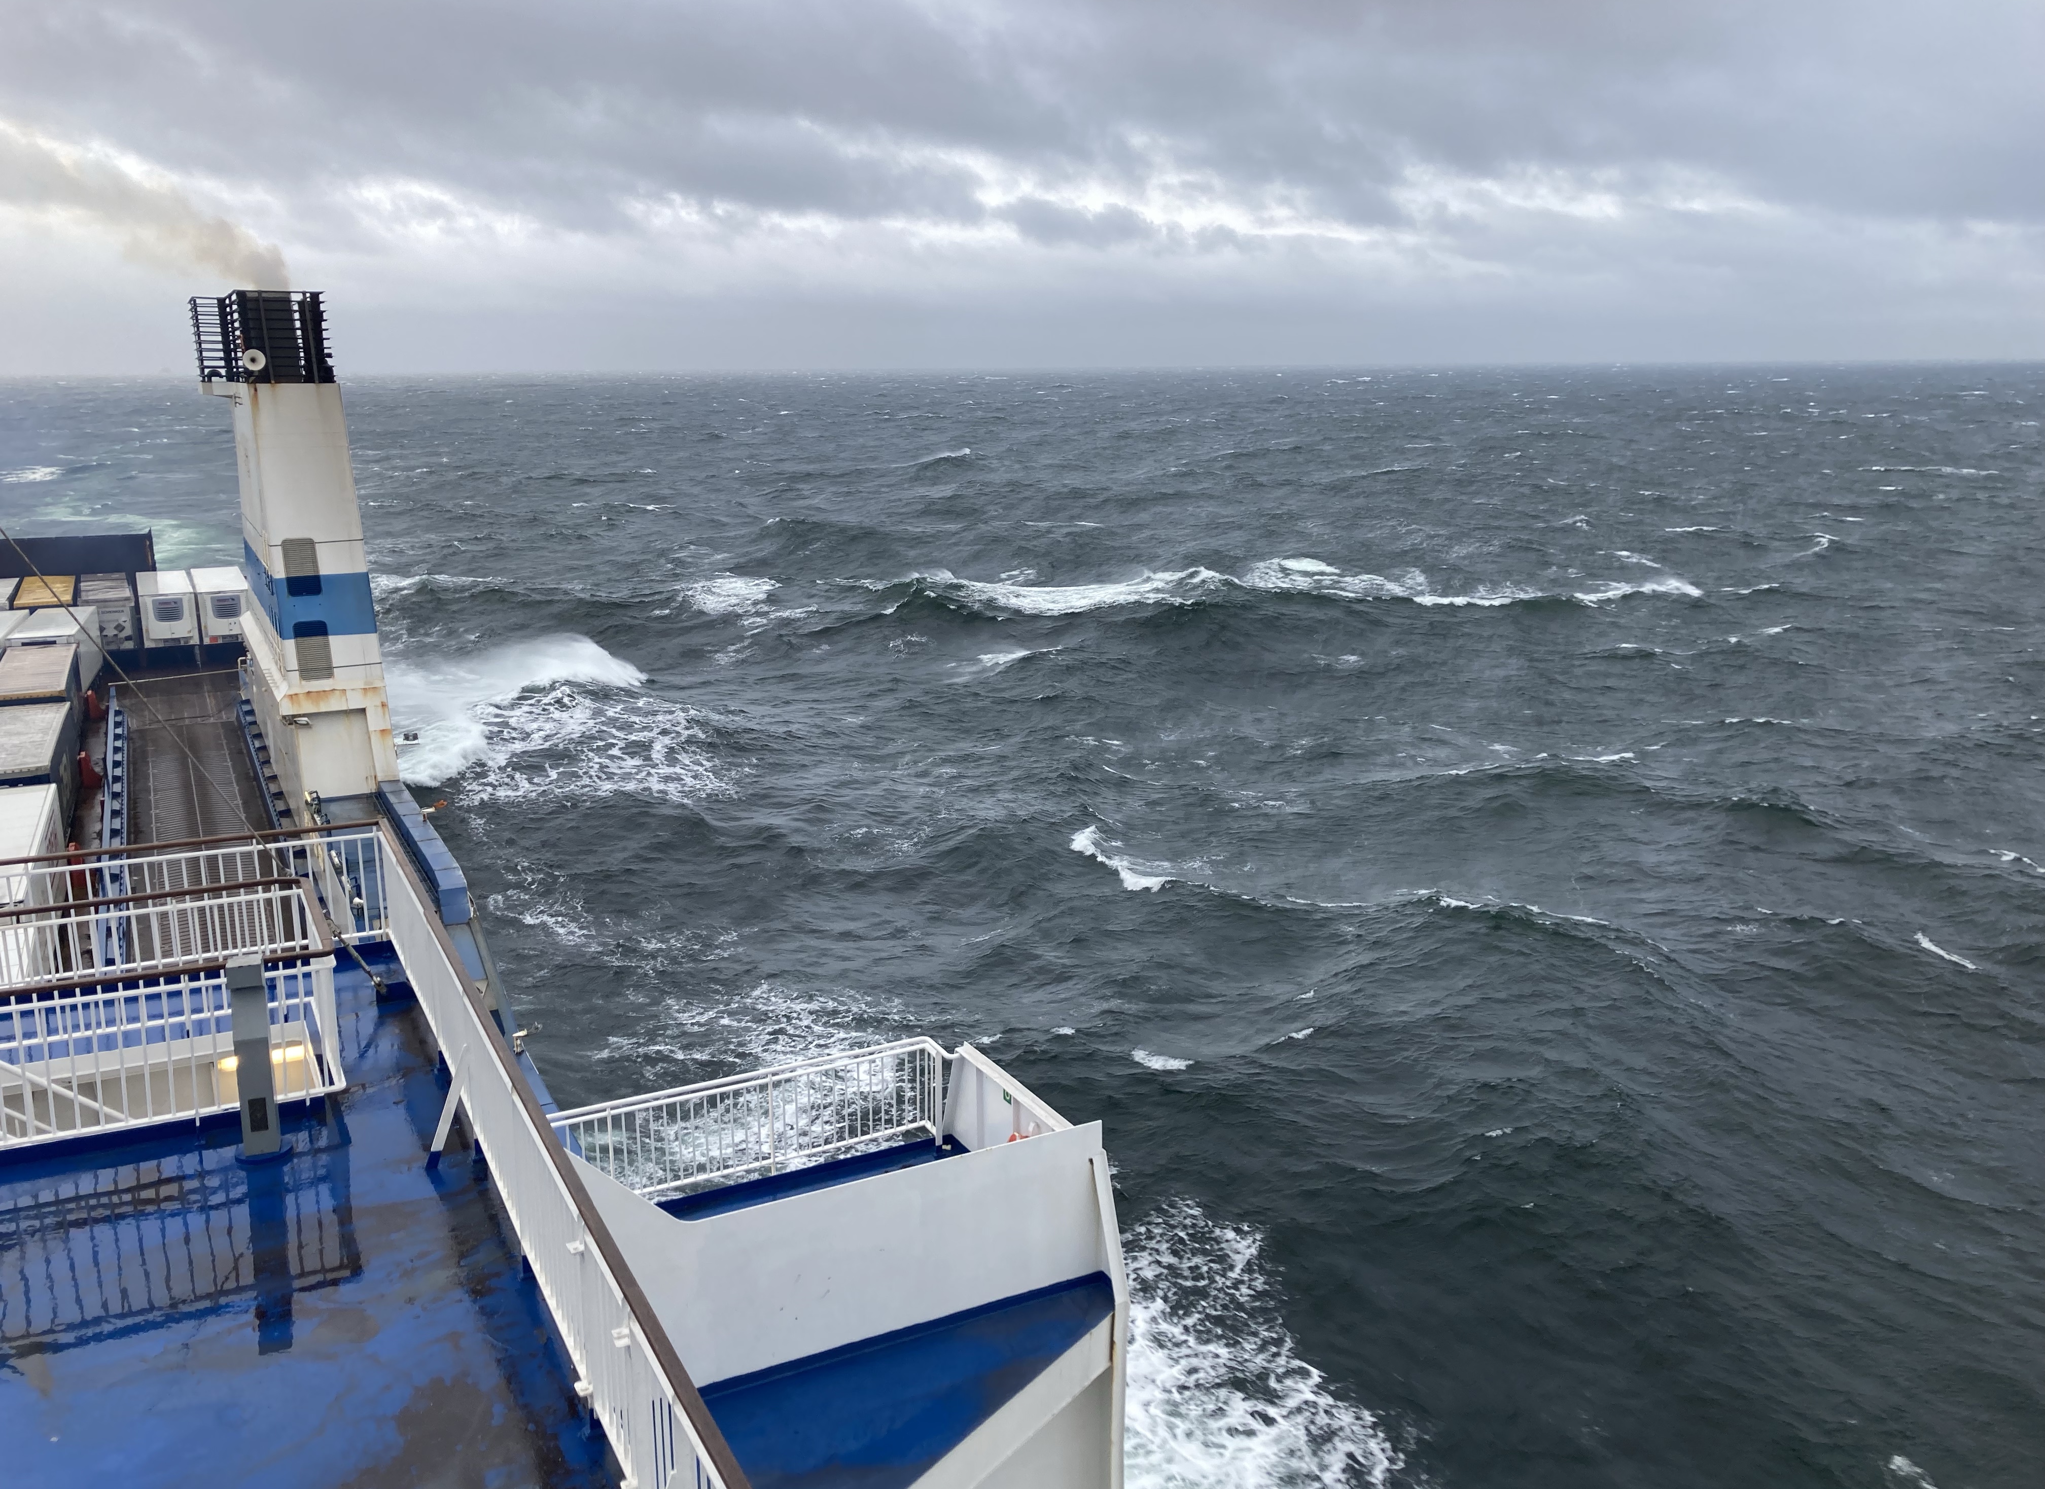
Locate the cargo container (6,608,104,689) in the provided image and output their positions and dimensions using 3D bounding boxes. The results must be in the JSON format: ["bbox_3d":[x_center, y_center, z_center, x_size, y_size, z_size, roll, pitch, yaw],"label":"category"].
[{"bbox_3d":[-44.350,-4.320,76.200,2.530,2.700,12.900,-7,13,-24],"label":"cargo container"}]

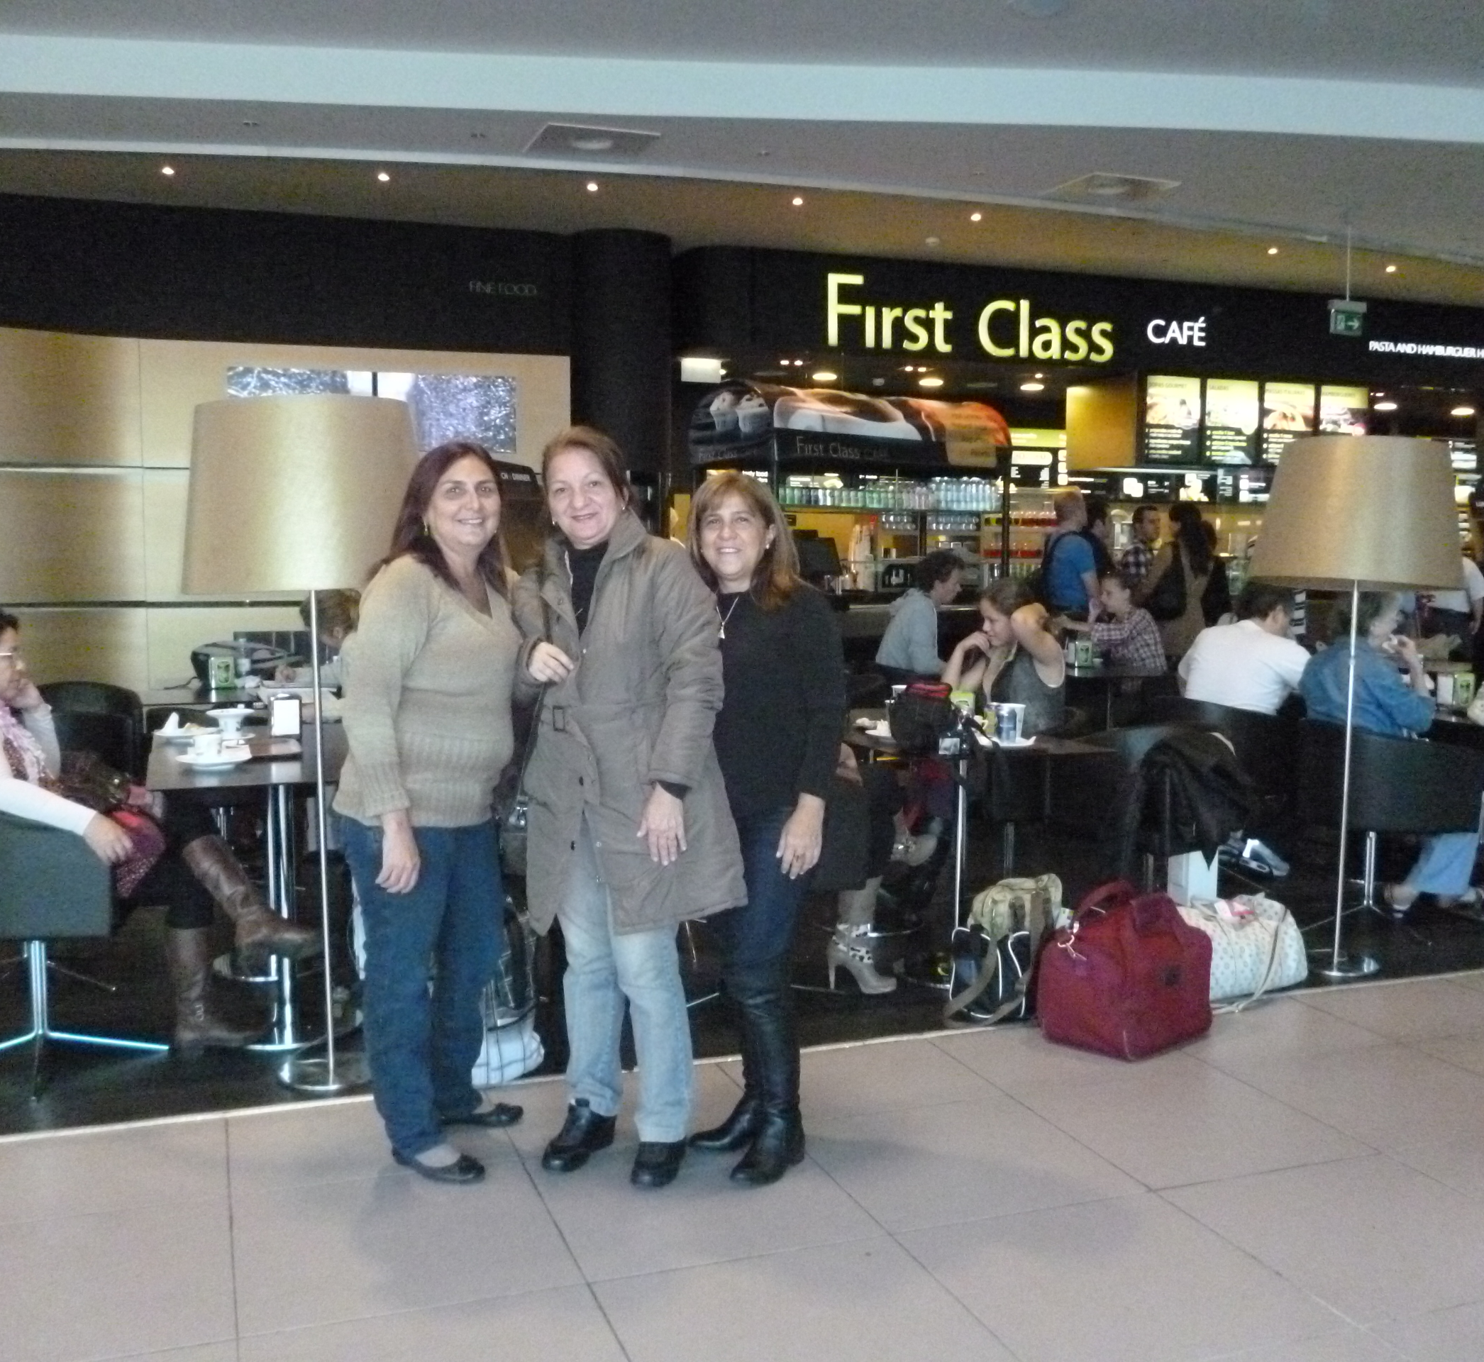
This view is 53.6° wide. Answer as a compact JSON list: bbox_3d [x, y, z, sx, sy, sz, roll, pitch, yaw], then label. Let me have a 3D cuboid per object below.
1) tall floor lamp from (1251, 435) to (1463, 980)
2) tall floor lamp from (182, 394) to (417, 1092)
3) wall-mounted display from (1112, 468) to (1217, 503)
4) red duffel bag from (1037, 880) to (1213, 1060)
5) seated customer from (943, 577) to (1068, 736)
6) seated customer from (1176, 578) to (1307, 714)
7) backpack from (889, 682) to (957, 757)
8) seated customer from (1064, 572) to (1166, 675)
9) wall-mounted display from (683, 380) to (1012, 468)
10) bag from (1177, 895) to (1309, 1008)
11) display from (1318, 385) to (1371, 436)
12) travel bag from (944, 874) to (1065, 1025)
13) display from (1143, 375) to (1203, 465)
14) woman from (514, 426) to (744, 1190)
[{"bbox_3d":[1.960,0.085,4.747,0.660,1.710,0.660,0,5,0],"label":"tall floor lamp"},{"bbox_3d":[-1.053,0.154,3.687,0.660,1.710,0.660,0,5,0],"label":"tall floor lamp"},{"bbox_3d":[3.314,-1.524,11.514,0.950,0.250,0.060,-1,5,-19],"label":"wall-mounted display"},{"bbox_3d":[1.077,0.797,4.102,0.420,0.380,0.270,-5,7,-45],"label":"red duffel bag"},{"bbox_3d":[0.971,0.158,5.730,0.800,1.270,0.540,-1,5,-20],"label":"seated customer"},{"bbox_3d":[2.162,0.197,6.050,0.800,1.250,0.520,-3,6,-38],"label":"seated customer"},{"bbox_3d":[0.542,0.109,4.420,0.200,0.220,0.150,1,5,7],"label":"backpack"},{"bbox_3d":[2.003,0.054,7.878,0.670,1.270,0.460,-1,5,-20],"label":"seated customer"},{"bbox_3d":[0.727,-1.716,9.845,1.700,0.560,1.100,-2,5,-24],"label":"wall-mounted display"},{"bbox_3d":[1.464,0.799,4.567,0.460,0.300,0.270,-1,5,-20],"label":"bag"},{"bbox_3d":[4.597,-1.936,11.200,0.480,0.660,0.070,-1,5,-20],"label":"display"},{"bbox_3d":[0.784,0.775,4.324,0.320,0.380,0.240,1,5,10],"label":"travel bag"},{"bbox_3d":[3.595,-2.189,12.339,0.586,0.716,0.080,-1,5,-20],"label":"display"},{"bbox_3d":[-0.242,0.249,3.189,0.510,1.610,0.380,1,5,11],"label":"woman"}]

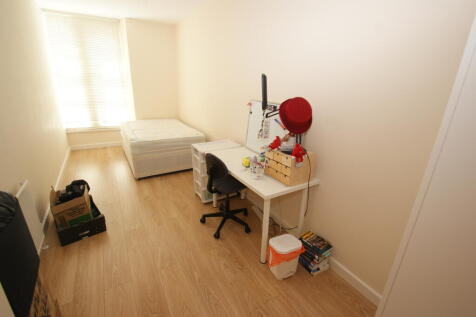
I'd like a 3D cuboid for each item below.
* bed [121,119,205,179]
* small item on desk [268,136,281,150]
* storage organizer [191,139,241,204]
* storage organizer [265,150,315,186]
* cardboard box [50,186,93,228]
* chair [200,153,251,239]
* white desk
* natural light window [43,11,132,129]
[{"bbox_3d":[-1.599,-0.308,4.329,1.255,0.639,1.786,-9,23,-32],"label":"bed"},{"bbox_3d":[0.345,-0.150,2.031,0.100,0.120,0.090,18,24,36],"label":"small item on desk"},{"bbox_3d":[-0.285,0.186,3.004,0.578,0.731,0.339,-9,23,-32],"label":"storage organizer"},{"bbox_3d":[0.486,0.058,2.009,0.290,0.239,0.346,-9,23,-32],"label":"storage organizer"},{"bbox_3d":[-1.692,0.538,2.184,0.262,0.370,0.354,-11,24,-35],"label":"cardboard box"},{"bbox_3d":[-0.105,0.366,2.342,0.600,0.847,0.570,5,19,4],"label":"chair"},{"bbox_3d":[0.144,0.421,2.395,0.634,0.739,1.194,-9,23,-32],"label":"white desk"},{"bbox_3d":[-3.002,-1.701,4.399,1.247,2.187,0.092,-9,23,-32],"label":"natural light window"}]

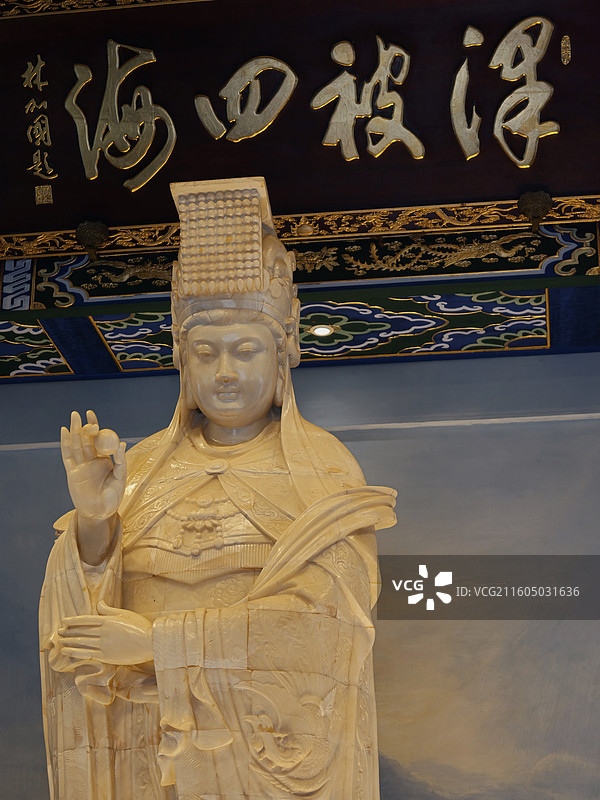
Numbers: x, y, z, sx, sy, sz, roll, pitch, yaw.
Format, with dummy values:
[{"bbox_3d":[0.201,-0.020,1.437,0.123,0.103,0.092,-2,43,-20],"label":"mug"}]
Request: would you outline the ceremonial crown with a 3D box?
[{"bbox_3d":[-0.246,-0.471,6.277,0.491,0.611,0.498,-4,-25,11],"label":"ceremonial crown"}]

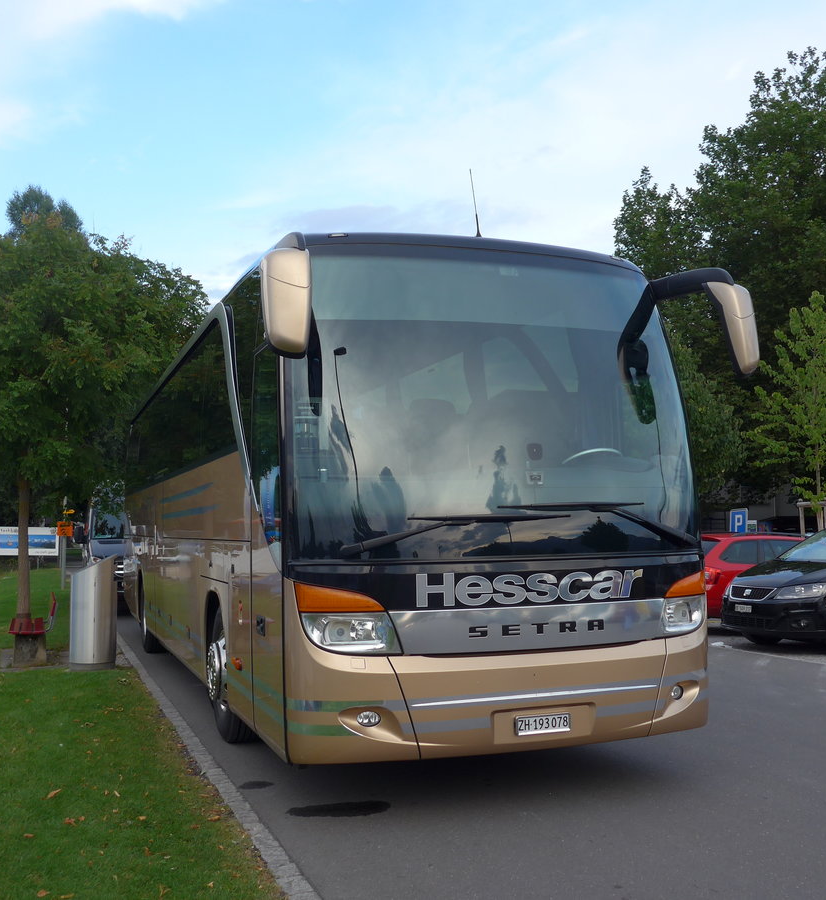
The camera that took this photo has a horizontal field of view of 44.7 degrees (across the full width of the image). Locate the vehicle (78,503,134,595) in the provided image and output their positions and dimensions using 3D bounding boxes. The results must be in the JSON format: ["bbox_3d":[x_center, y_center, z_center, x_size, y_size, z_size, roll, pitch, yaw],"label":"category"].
[{"bbox_3d":[-5.939,2.012,21.486,2.000,2.560,6.000,1,-5,-20],"label":"vehicle"}]

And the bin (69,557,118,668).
[{"bbox_3d":[-3.595,1.802,11.330,0.520,1.270,0.520,1,-4,-18],"label":"bin"}]

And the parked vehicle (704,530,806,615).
[{"bbox_3d":[5.970,2.041,16.090,4.400,1.490,1.770,1,-5,-20],"label":"parked vehicle"}]

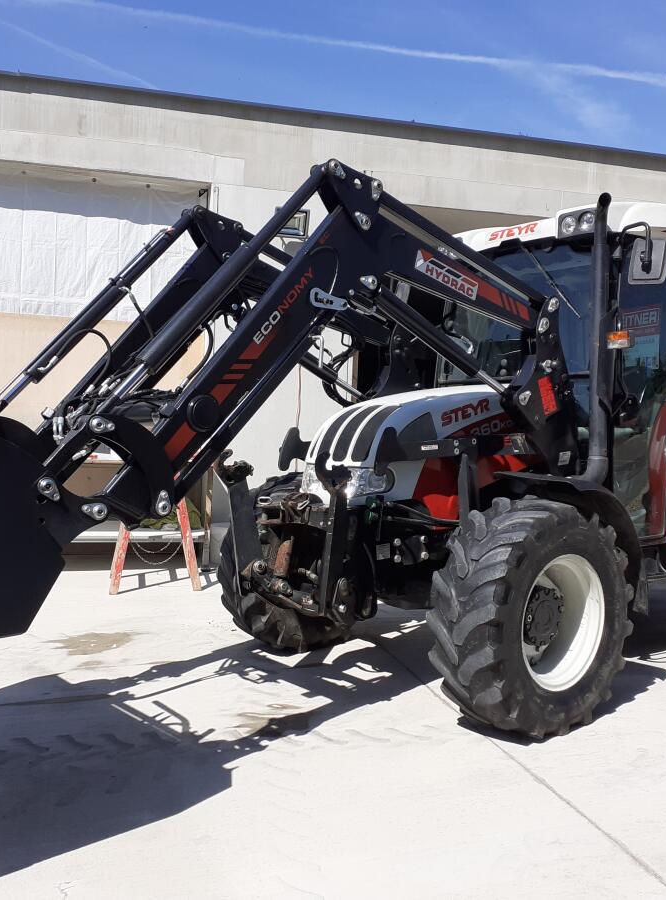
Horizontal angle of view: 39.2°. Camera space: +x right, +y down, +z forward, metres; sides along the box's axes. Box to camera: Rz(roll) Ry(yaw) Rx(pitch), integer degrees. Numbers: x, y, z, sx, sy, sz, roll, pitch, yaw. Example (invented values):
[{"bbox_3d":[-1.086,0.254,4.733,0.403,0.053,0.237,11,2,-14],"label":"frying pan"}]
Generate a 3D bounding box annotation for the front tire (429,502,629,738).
[{"bbox_3d":[0.867,0.705,4.008,1.000,1.000,0.390,-3,4,-40],"label":"front tire"}]

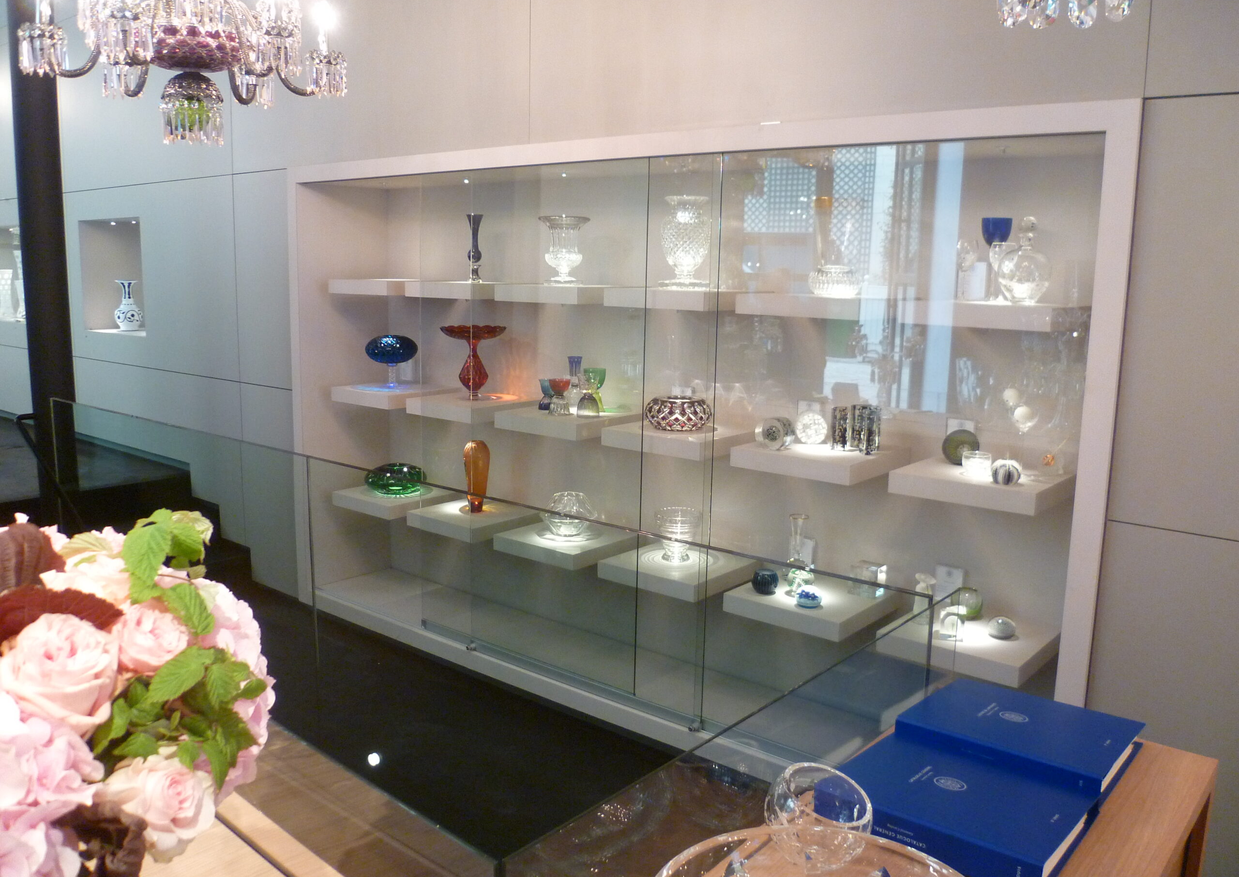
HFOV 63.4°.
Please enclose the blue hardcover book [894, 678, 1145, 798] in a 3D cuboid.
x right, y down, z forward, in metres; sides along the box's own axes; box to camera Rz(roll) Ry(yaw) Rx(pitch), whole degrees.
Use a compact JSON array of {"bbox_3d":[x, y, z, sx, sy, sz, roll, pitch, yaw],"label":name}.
[{"bbox_3d":[0.654,0.472,1.626,0.305,0.048,0.272,9,12,38],"label":"blue hardcover book"}]

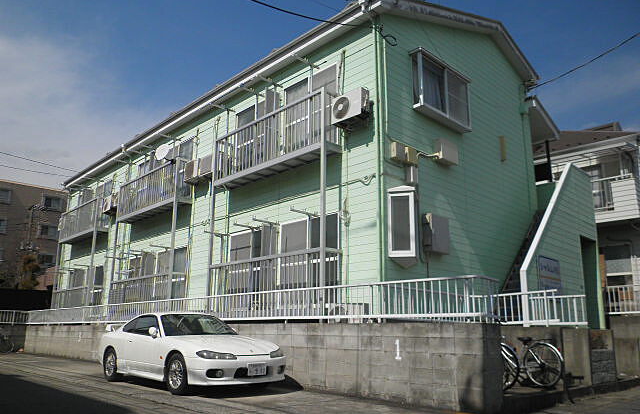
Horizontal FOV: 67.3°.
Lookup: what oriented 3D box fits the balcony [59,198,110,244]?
[{"bbox_3d":[-9.396,0.623,19.159,0.562,1.245,4.045,13,-19,-43],"label":"balcony"}]

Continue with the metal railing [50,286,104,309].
[{"bbox_3d":[-9.366,3.768,18.360,0.562,1.251,3.982,13,-19,-43],"label":"metal railing"}]

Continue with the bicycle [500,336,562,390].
[{"bbox_3d":[3.177,2.381,7.952,0.560,1.050,1.750,9,-17,-34],"label":"bicycle"}]

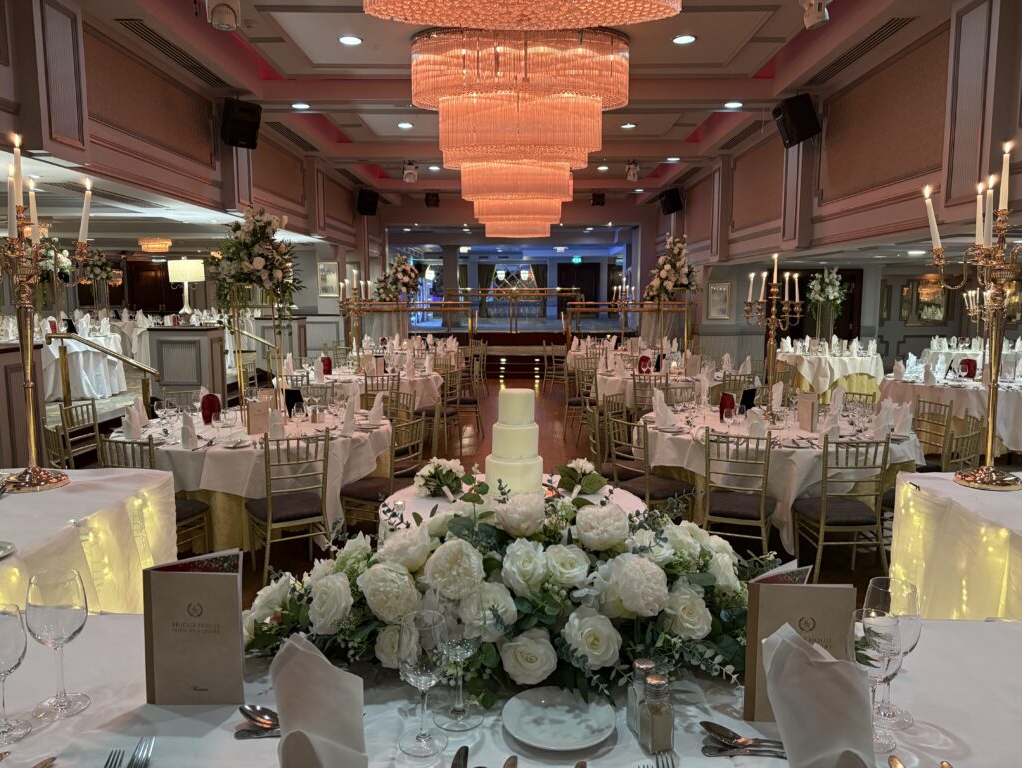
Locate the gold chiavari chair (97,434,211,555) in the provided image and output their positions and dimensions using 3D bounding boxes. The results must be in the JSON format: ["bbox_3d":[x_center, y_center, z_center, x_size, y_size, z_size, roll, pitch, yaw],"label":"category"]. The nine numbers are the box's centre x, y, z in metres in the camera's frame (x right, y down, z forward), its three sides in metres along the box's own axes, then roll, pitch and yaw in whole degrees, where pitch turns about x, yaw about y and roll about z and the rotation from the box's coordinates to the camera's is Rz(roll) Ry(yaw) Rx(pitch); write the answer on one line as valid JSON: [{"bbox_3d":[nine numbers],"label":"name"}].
[{"bbox_3d":[-2.011,0.709,4.366,0.410,0.920,0.440,2,7,19],"label":"gold chiavari chair"}]

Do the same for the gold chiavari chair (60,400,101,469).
[{"bbox_3d":[-3.038,0.590,5.786,0.440,0.920,0.400,1,7,6],"label":"gold chiavari chair"}]

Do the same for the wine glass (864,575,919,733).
[{"bbox_3d":[0.553,0.390,1.119,0.082,0.202,0.082,0,7,0],"label":"wine glass"}]

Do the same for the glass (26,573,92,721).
[{"bbox_3d":[-0.693,0.393,1.173,0.085,0.213,0.085,0,6,0],"label":"glass"}]

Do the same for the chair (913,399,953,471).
[{"bbox_3d":[2.895,0.565,5.605,0.440,0.920,0.410,-1,7,-8],"label":"chair"}]

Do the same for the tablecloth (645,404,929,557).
[{"bbox_3d":[1.827,0.603,5.455,1.930,0.660,1.930,0,7,1],"label":"tablecloth"}]

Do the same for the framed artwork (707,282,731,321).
[{"bbox_3d":[3.767,-1.480,13.883,0.450,0.680,0.035,0,7,1],"label":"framed artwork"}]

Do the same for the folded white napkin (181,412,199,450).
[{"bbox_3d":[-1.945,0.272,4.652,0.085,0.231,0.100,1,7,5],"label":"folded white napkin"}]

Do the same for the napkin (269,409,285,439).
[{"bbox_3d":[-1.458,0.264,4.782,0.098,0.215,0.110,-3,7,-25],"label":"napkin"}]

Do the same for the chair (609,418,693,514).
[{"bbox_3d":[0.934,0.659,5.174,0.440,0.920,0.400,-4,7,-29],"label":"chair"}]

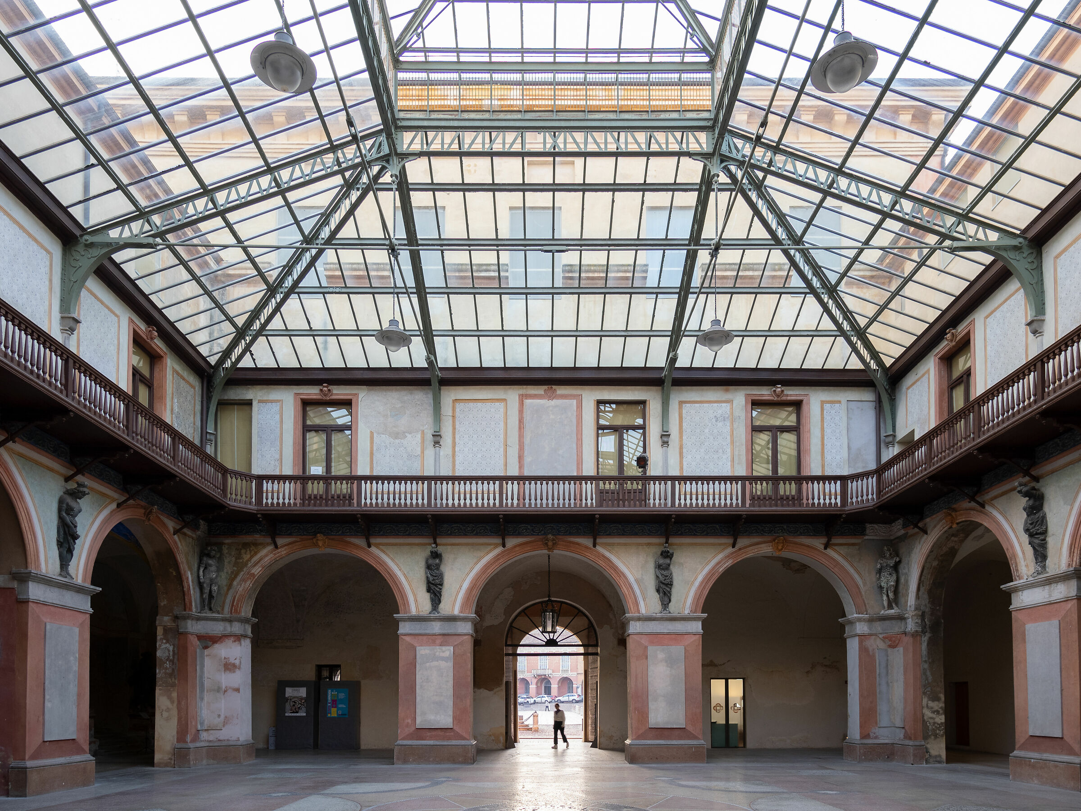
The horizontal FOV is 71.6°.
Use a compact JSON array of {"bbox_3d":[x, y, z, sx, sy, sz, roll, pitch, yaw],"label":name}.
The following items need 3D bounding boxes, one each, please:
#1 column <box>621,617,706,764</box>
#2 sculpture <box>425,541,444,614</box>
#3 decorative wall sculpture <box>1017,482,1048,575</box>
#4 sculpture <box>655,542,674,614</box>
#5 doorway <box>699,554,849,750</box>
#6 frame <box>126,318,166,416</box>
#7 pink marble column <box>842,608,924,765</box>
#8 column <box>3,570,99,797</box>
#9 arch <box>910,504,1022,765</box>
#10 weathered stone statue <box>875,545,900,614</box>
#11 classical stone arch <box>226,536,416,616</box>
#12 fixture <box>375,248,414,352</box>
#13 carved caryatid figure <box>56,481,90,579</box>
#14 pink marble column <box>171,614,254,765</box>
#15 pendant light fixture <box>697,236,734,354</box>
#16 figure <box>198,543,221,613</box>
[{"bbox_3d":[3.407,7.750,20.500,2.150,3.950,1.100,0,-8,0],"label":"column"},{"bbox_3d":[-2.817,4.608,20.000,0.480,1.900,0.400,0,-8,0],"label":"sculpture"},{"bbox_3d":[9.459,2.369,14.400,0.420,1.800,0.500,0,-8,0],"label":"decorative wall sculpture"},{"bbox_3d":[3.313,4.631,20.000,0.500,1.870,0.400,0,-8,0],"label":"sculpture"},{"bbox_3d":[6.590,7.060,21.200,4.200,5.600,0.900,0,-3,0],"label":"doorway"},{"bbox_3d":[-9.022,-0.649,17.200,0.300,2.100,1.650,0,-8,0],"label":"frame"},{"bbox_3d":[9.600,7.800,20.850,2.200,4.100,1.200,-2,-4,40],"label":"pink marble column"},{"bbox_3d":[-9.750,5.420,14.500,1.200,4.100,2.300,0,-3,0],"label":"column"},{"bbox_3d":[10.500,5.800,18.200,0.900,5.800,4.000,0,-3,0],"label":"arch"},{"bbox_3d":[9.500,4.730,20.500,0.650,1.850,0.470,-2,-4,37],"label":"weathered stone statue"},{"bbox_3d":[-5.965,4.643,20.400,5.050,2.150,0.600,0,-8,0],"label":"classical stone arch"},{"bbox_3d":[-2.900,-2.120,14.900,0.730,2.050,0.730,0,-3,0],"label":"fixture"},{"bbox_3d":[-9.050,2.420,14.520,0.500,1.900,0.600,-1,-3,14],"label":"carved caryatid figure"},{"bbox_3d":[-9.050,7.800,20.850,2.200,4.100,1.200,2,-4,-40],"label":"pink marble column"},{"bbox_3d":[3.343,-2.103,14.300,0.700,2.150,0.700,0,-8,0],"label":"pendant light fixture"},{"bbox_3d":[-9.050,4.720,20.450,0.600,1.900,0.470,2,-4,-37],"label":"figure"}]

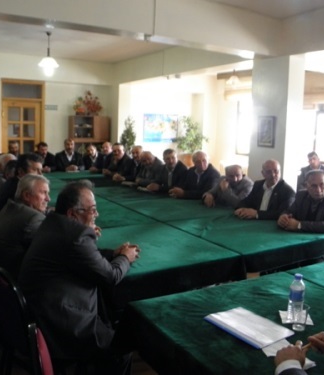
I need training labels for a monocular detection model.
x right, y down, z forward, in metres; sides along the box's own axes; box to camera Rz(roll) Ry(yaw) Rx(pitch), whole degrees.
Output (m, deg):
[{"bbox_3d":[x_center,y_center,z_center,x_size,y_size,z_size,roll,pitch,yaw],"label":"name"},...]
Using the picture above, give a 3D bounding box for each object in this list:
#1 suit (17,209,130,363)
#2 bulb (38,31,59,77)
[{"bbox_3d":[-0.481,0.461,2.220,0.640,0.700,0.570,-4,10,-30],"label":"suit"},{"bbox_3d":[-1.855,-2.187,6.634,0.300,0.700,0.300,-4,10,-30],"label":"bulb"}]

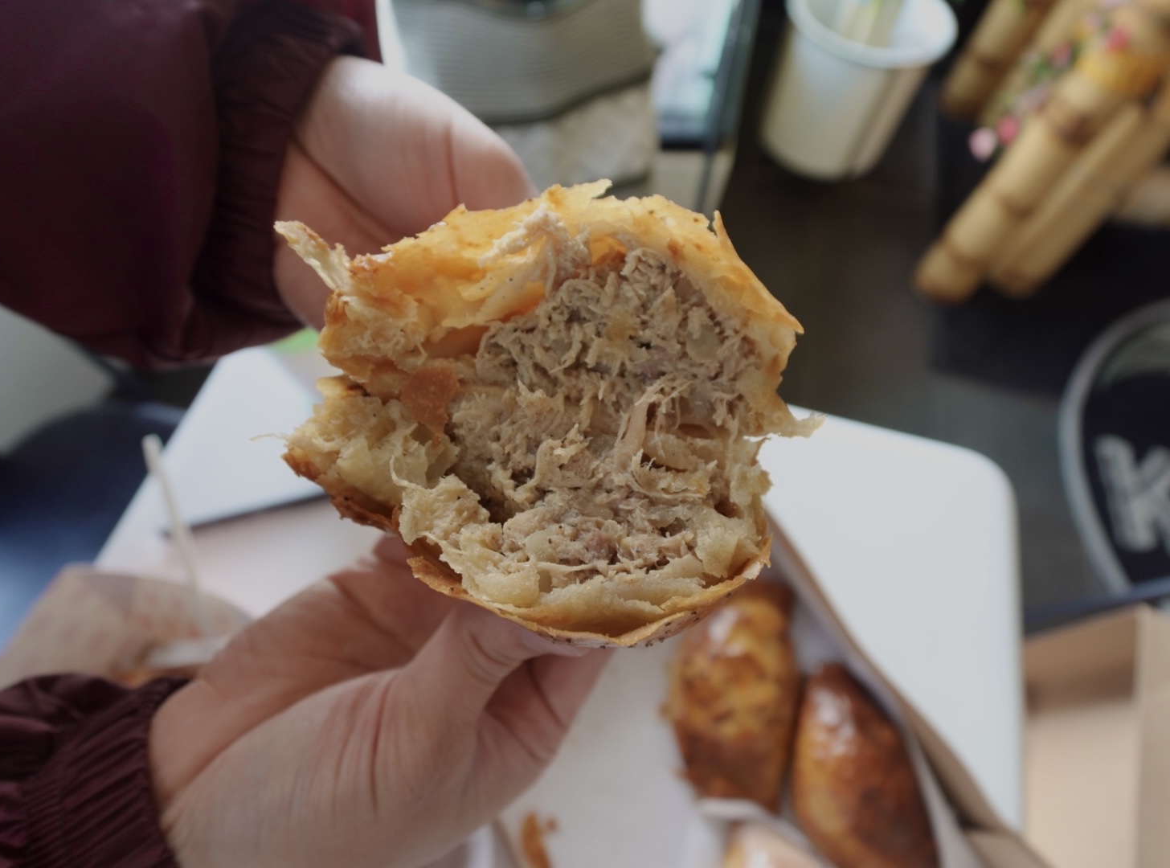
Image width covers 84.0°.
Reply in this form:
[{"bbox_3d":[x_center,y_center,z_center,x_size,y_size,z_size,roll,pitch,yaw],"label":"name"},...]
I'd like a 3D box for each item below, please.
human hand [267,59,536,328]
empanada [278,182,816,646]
[{"bbox_3d":[-0.042,-0.066,0.210,0.140,0.085,0.075,23,44,-27],"label":"human hand"},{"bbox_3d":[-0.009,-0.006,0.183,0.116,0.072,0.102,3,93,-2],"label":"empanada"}]

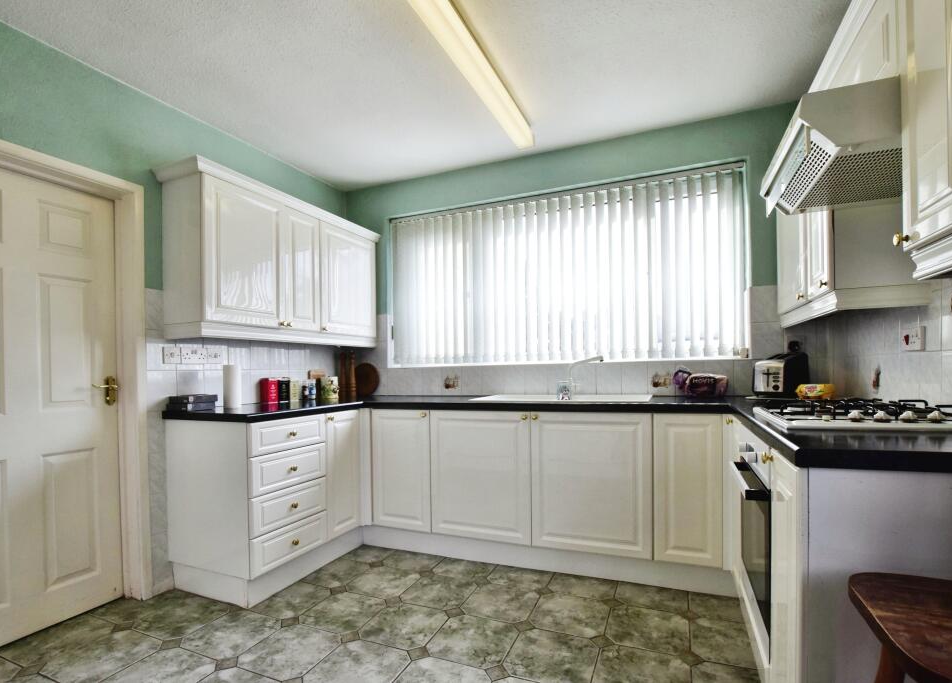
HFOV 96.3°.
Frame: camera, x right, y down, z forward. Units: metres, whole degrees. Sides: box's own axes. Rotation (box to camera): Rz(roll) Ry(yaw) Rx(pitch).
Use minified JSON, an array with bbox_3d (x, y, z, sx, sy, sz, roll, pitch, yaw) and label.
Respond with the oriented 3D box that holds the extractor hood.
[{"bbox_3d":[1.199,-0.560,1.270,0.480,0.145,0.600,-3,-4,23],"label":"extractor hood"}]

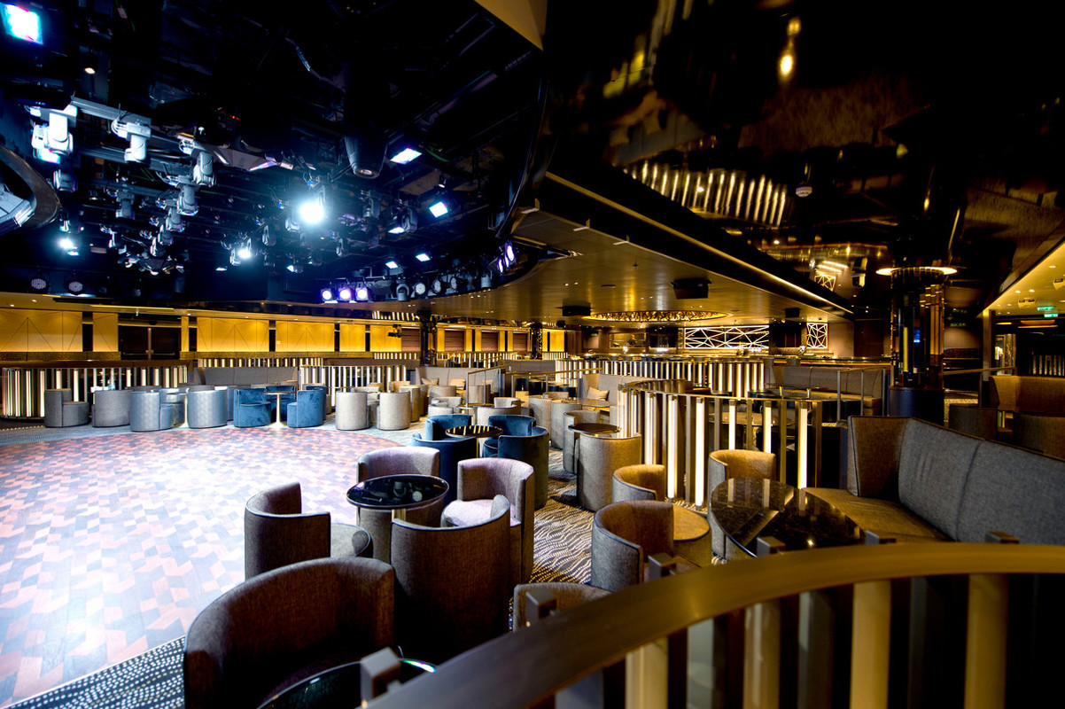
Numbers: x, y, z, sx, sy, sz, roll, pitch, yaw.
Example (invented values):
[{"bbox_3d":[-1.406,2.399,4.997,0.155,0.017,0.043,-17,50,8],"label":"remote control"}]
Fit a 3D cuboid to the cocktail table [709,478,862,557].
[{"bbox_3d":[1.456,1.274,2.454,0.743,0.668,1.467,1,1,22],"label":"cocktail table"}]

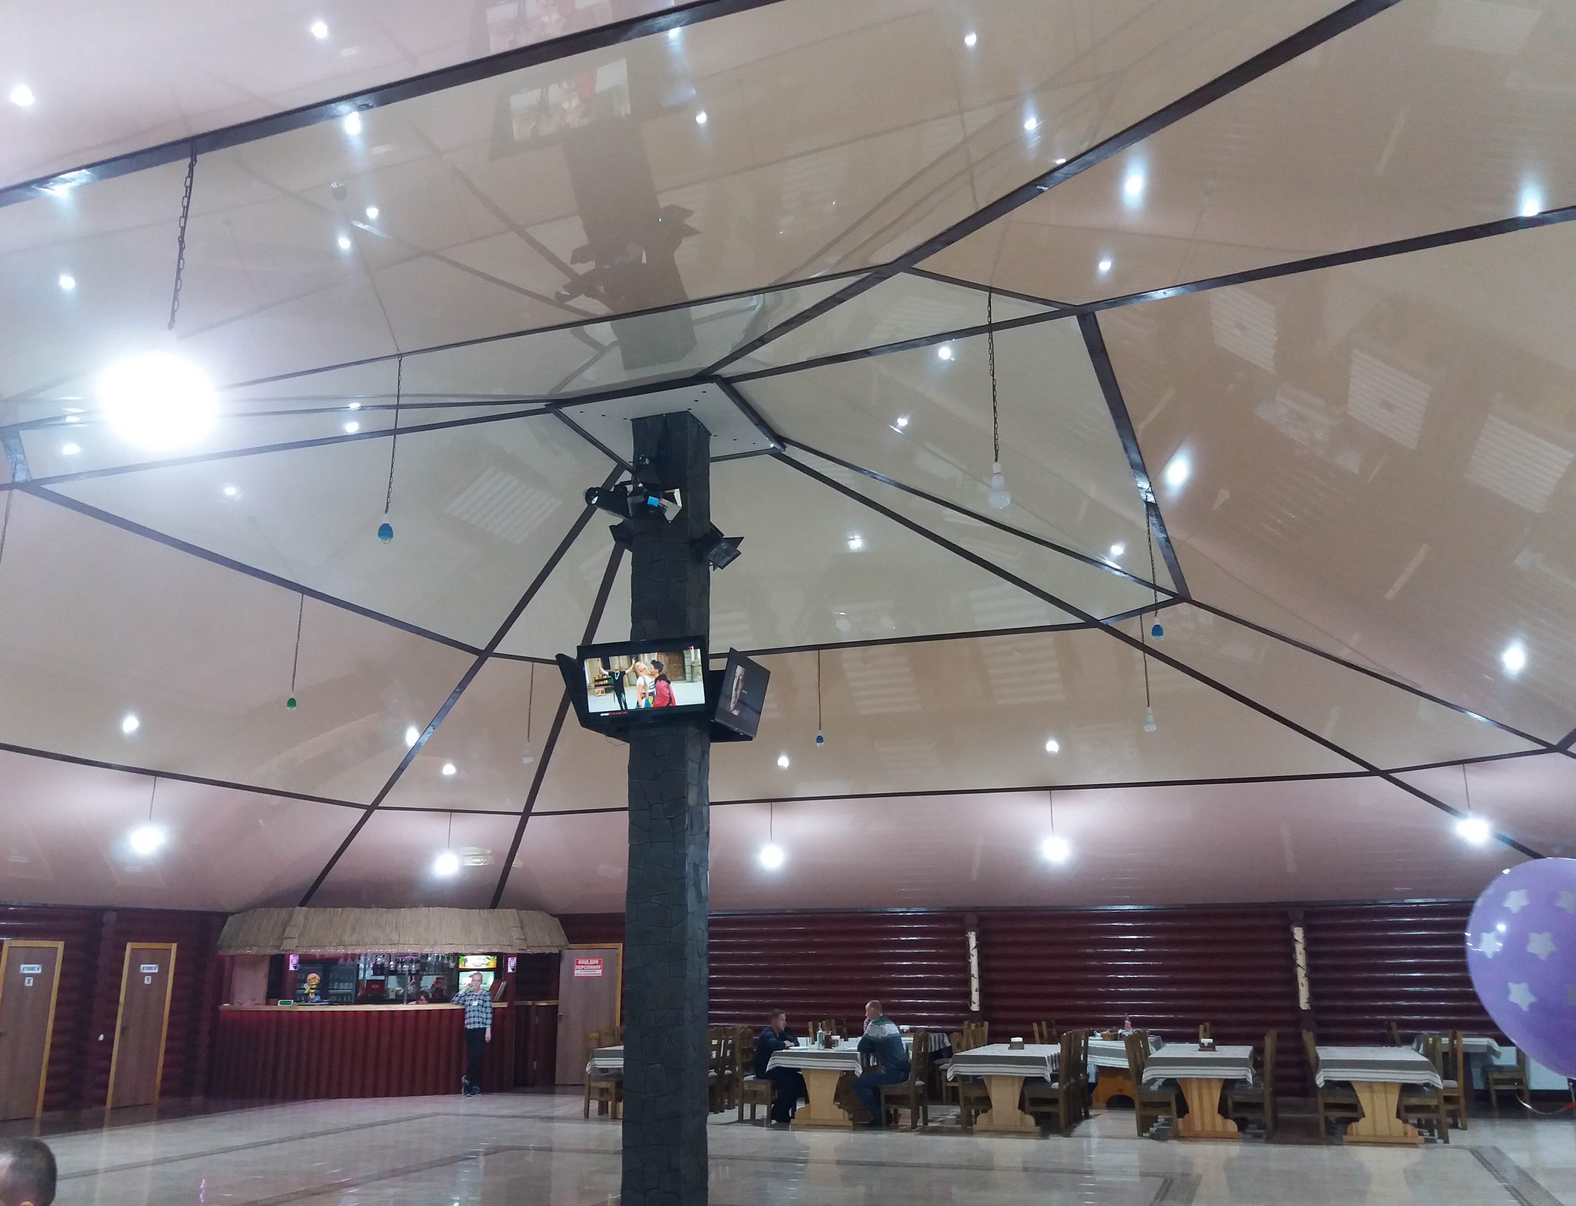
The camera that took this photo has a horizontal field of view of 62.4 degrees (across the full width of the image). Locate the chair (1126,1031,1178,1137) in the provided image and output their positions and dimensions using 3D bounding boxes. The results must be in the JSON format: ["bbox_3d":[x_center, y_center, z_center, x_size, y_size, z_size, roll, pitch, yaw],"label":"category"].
[{"bbox_3d":[3.727,4.904,13.338,0.500,1.000,0.430,-6,-16,19],"label":"chair"}]

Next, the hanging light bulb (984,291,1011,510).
[{"bbox_3d":[0.881,-0.871,5.538,0.088,0.993,0.088,-6,-16,19],"label":"hanging light bulb"}]

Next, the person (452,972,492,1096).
[{"bbox_3d":[-4.535,6.224,18.849,0.570,1.680,0.360,0,-16,-3],"label":"person"}]

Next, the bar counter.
[{"bbox_3d":[-5.597,5.955,17.329,3.750,1.160,0.800,3,-16,-11],"label":"bar counter"}]

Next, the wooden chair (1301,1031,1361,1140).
[{"bbox_3d":[5.489,4.840,13.129,0.500,1.000,0.430,-6,-16,19],"label":"wooden chair"}]

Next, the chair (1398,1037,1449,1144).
[{"bbox_3d":[6.278,4.841,13.013,0.480,0.990,0.450,-6,-17,19],"label":"chair"}]

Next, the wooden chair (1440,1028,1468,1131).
[{"bbox_3d":[6.980,5.112,14.000,0.480,1.000,0.450,-6,-17,19],"label":"wooden chair"}]

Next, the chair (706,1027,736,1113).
[{"bbox_3d":[-0.941,5.841,16.356,0.480,1.000,0.450,-6,-17,19],"label":"chair"}]

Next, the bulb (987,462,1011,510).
[{"bbox_3d":[0.997,-0.552,6.145,0.105,0.235,0.105,0,-16,0],"label":"bulb"}]

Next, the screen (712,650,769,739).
[{"bbox_3d":[-0.337,0.618,8.849,0.080,0.485,0.830,9,-11,23],"label":"screen"}]

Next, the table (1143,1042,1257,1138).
[{"bbox_3d":[4.400,5.123,13.674,0.970,0.760,1.820,-6,-16,19],"label":"table"}]

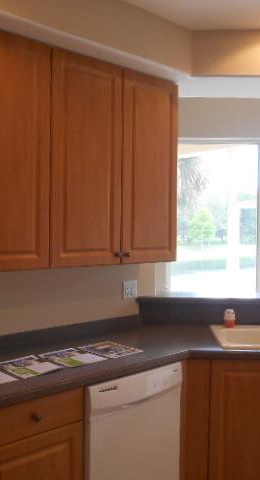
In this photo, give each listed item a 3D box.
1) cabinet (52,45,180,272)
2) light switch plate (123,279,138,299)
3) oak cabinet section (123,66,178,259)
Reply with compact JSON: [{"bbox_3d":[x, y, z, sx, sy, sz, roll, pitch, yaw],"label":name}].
[{"bbox_3d":[-0.154,-0.401,2.708,0.898,1.055,0.325,-1,2,-43],"label":"cabinet"},{"bbox_3d":[0.003,0.318,3.091,0.116,0.116,0.012,-1,2,-43],"label":"light switch plate"},{"bbox_3d":[0.008,-0.382,2.738,0.414,1.001,0.325,-1,2,-41],"label":"oak cabinet section"}]

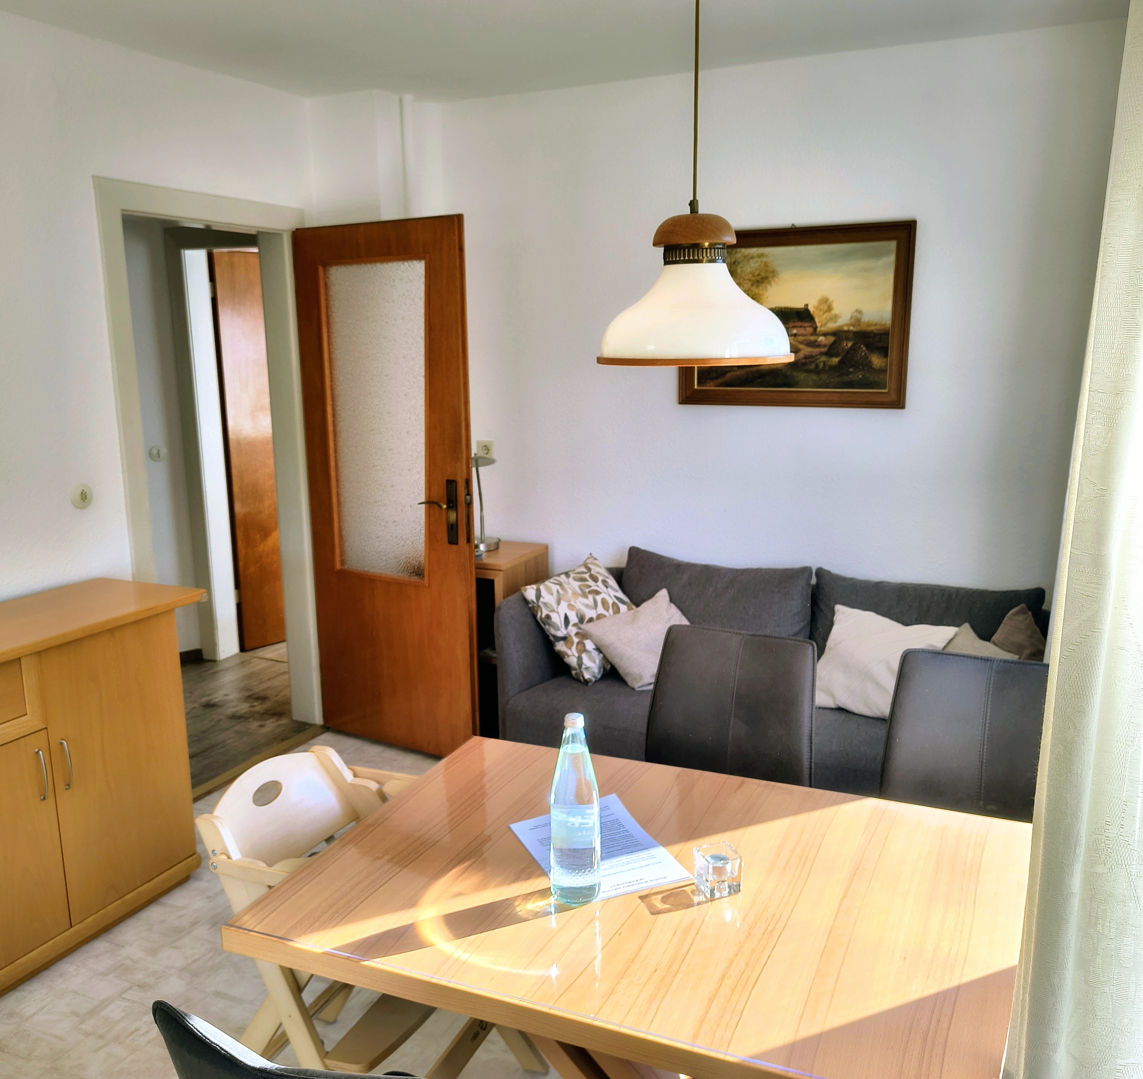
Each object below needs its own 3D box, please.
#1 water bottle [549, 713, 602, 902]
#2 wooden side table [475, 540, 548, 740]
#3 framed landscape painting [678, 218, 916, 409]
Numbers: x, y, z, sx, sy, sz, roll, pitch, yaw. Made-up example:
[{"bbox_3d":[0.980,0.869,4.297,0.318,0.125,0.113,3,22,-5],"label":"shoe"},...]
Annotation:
[{"bbox_3d":[0.005,0.399,1.522,0.080,0.290,0.080,-1,12,0],"label":"water bottle"},{"bbox_3d":[-0.384,0.422,4.037,0.500,0.766,0.470,5,13,25],"label":"wooden side table"},{"bbox_3d":[0.750,-0.759,3.485,0.795,0.600,0.030,5,13,25],"label":"framed landscape painting"}]

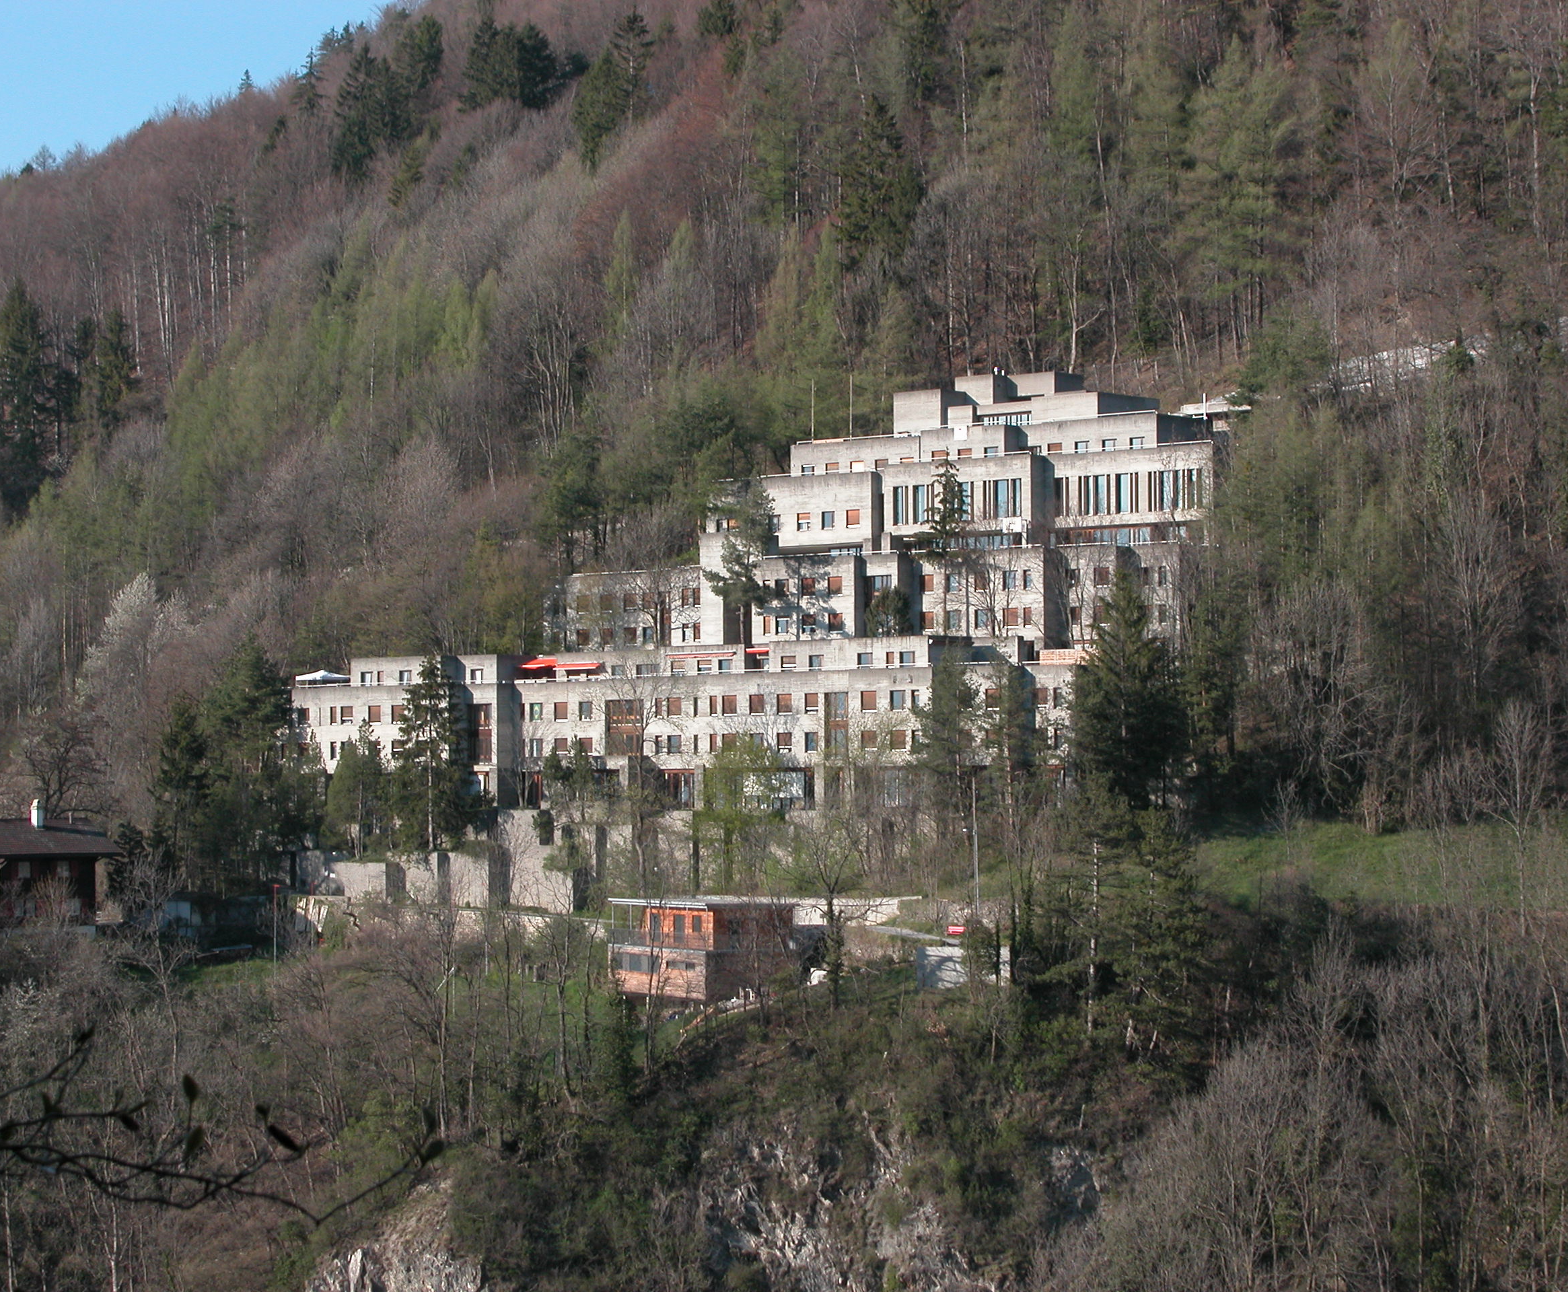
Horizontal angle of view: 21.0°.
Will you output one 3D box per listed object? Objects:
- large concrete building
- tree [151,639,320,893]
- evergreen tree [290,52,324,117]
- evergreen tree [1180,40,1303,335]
[{"bbox_3d":[1.150,-3.580,338.670,80.000,36.700,38.000,-2,-3,41],"label":"large concrete building"},{"bbox_3d":[-43.690,9.540,337.000,13.510,20.260,11.480,0,-2,0],"label":"tree"},{"bbox_3d":[-68.140,-79.590,605.000,4.810,10.780,4.810,0,-2,0],"label":"evergreen tree"},{"bbox_3d":[39.425,-39.193,365.000,10.451,25.804,10.451,0,-2,0],"label":"evergreen tree"}]

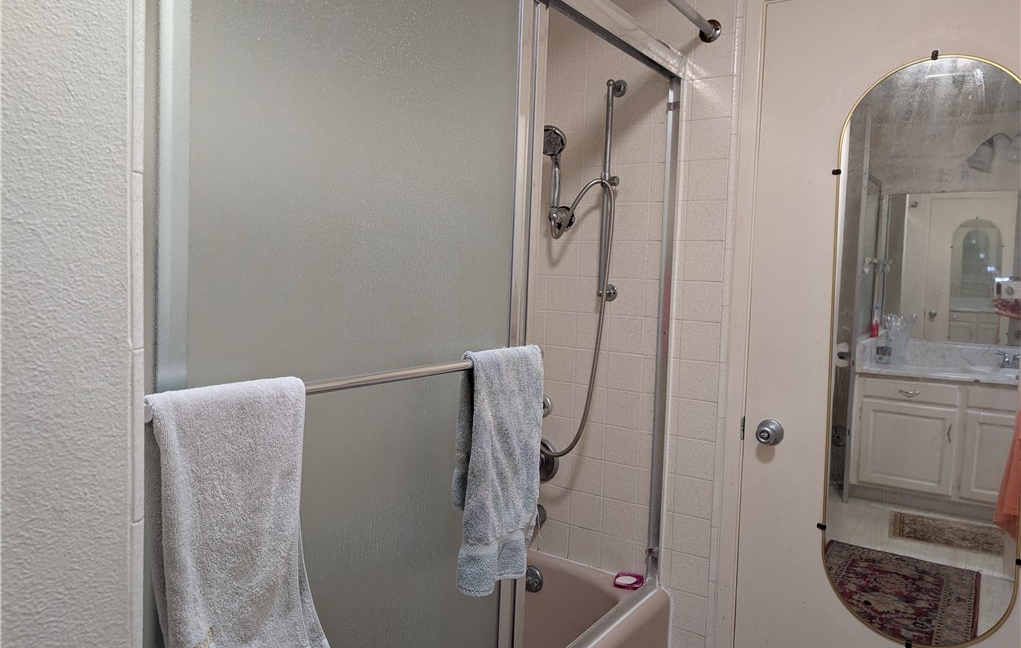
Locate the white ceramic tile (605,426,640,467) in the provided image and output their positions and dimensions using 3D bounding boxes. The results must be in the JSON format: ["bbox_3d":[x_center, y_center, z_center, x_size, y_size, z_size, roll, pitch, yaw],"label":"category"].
[{"bbox_3d":[0.328,0.357,2.075,0.108,0.107,0.009,4,5,36],"label":"white ceramic tile"}]

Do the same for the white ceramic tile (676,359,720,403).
[{"bbox_3d":[0.521,0.157,1.960,0.108,0.108,0.009,4,4,34],"label":"white ceramic tile"}]

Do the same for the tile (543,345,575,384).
[{"bbox_3d":[0.155,0.130,2.193,0.108,0.108,0.010,4,4,33],"label":"tile"}]

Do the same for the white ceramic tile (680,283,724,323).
[{"bbox_3d":[0.528,-0.062,1.942,0.108,0.108,0.010,4,4,33],"label":"white ceramic tile"}]

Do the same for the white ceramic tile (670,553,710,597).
[{"bbox_3d":[0.505,0.703,1.995,0.108,0.108,0.009,4,4,34],"label":"white ceramic tile"}]

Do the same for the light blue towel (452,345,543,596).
[{"bbox_3d":[-0.018,0.257,1.295,0.065,0.432,0.228,4,5,36],"label":"light blue towel"}]

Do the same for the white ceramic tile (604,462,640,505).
[{"bbox_3d":[0.327,0.470,2.095,0.108,0.108,0.010,4,4,33],"label":"white ceramic tile"}]

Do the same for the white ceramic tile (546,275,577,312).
[{"bbox_3d":[0.160,-0.087,2.174,0.108,0.107,0.009,4,5,36],"label":"white ceramic tile"}]

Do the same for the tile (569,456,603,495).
[{"bbox_3d":[0.236,0.464,2.164,0.108,0.108,0.009,4,4,34],"label":"tile"}]

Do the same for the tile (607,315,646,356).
[{"bbox_3d":[0.337,0.034,2.053,0.108,0.107,0.009,4,5,36],"label":"tile"}]

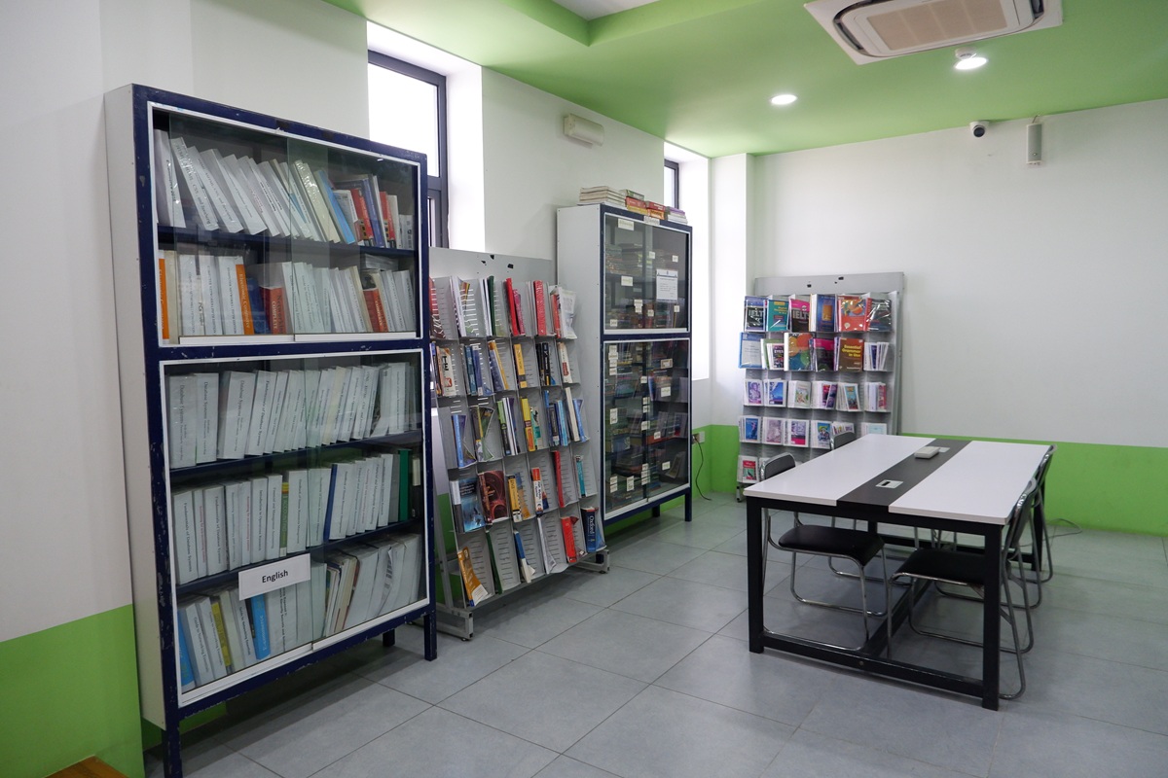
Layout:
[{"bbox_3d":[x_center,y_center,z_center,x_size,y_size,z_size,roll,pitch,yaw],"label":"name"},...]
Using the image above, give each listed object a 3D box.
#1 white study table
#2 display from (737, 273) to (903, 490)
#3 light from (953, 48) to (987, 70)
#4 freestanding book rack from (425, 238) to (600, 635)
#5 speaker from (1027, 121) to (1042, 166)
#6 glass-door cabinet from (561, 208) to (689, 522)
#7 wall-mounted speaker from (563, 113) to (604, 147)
[{"bbox_3d":[1.675,0.740,3.754,0.995,0.720,2.050,2,5,35],"label":"white study table"},{"bbox_3d":[1.854,0.015,5.912,1.205,1.845,0.440,2,5,35],"label":"display"},{"bbox_3d":[2.144,-1.809,4.129,0.170,0.045,0.170,2,5,35],"label":"light"},{"bbox_3d":[-0.377,0.192,3.971,0.430,1.842,1.210,2,5,35],"label":"freestanding book rack"},{"bbox_3d":[3.099,-1.692,5.134,0.093,0.263,0.090,2,5,35],"label":"speaker"},{"bbox_3d":[0.325,-0.056,5.055,0.310,2.157,1.182,2,5,35],"label":"glass-door cabinet"},{"bbox_3d":[0.000,-1.655,4.785,0.105,0.135,0.325,2,5,35],"label":"wall-mounted speaker"}]

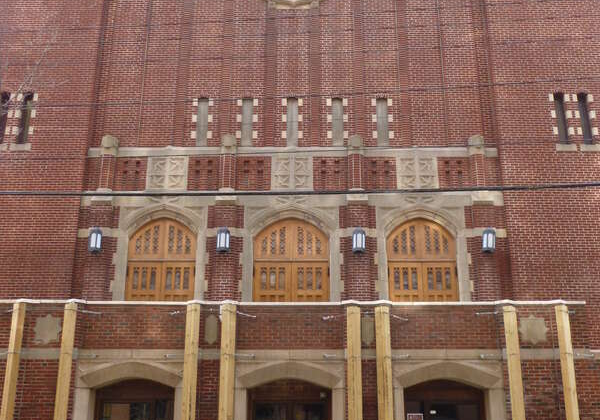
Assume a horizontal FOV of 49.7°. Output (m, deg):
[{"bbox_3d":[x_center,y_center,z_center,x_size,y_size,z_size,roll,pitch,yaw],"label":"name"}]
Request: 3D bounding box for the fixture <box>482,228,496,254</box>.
[{"bbox_3d":[4.567,0.771,15.589,0.310,0.636,0.300,0,-17,0],"label":"fixture"}]

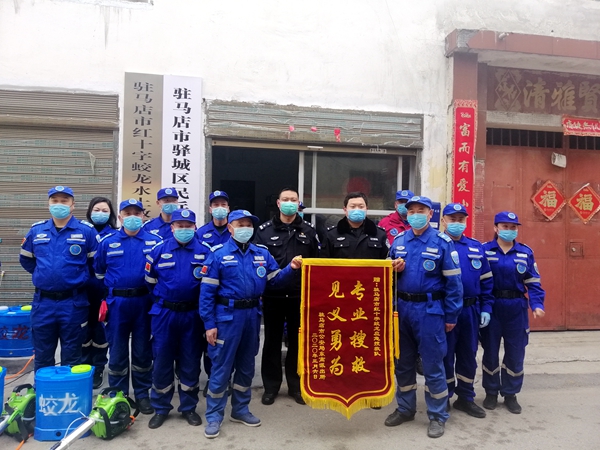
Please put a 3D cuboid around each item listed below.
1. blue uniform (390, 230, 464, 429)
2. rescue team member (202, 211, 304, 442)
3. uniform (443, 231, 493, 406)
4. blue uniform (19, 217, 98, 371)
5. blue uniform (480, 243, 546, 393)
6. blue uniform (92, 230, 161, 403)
[{"bbox_3d":[0.972,0.763,3.490,0.530,1.480,0.380,1,0,30],"label":"blue uniform"},{"bbox_3d":[-0.398,0.715,3.420,0.680,1.660,0.440,1,0,-20],"label":"rescue team member"},{"bbox_3d":[1.328,0.767,3.660,0.520,1.367,0.330,1,0,13],"label":"uniform"},{"bbox_3d":[-1.800,0.675,3.360,0.590,1.461,0.350,1,0,-23],"label":"blue uniform"},{"bbox_3d":[1.759,0.770,3.730,0.500,1.303,0.310,1,0,22],"label":"blue uniform"},{"bbox_3d":[-1.362,0.715,3.600,0.550,1.360,0.340,1,0,-19],"label":"blue uniform"}]

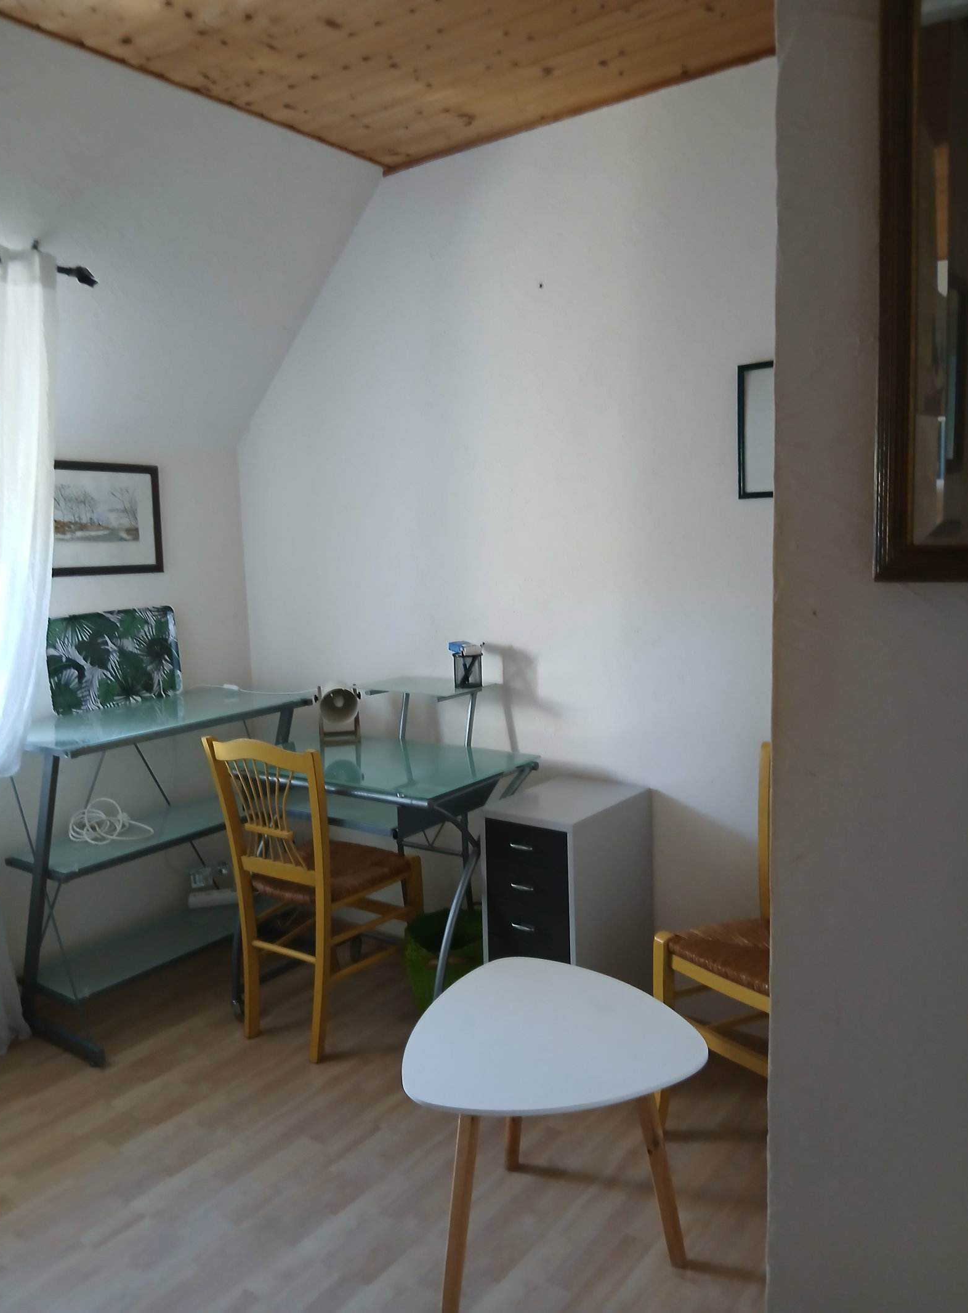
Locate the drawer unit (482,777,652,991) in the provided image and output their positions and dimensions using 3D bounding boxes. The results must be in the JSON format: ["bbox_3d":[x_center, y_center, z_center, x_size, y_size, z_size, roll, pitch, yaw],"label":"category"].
[{"bbox_3d":[0.241,0.717,2.754,0.283,0.657,0.393,4,10,35],"label":"drawer unit"}]

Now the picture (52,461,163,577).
[{"bbox_3d":[-1.221,-0.428,3.104,0.022,0.352,0.510,4,10,35],"label":"picture"}]

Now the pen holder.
[{"bbox_3d":[-0.048,0.041,3.033,0.090,0.100,0.090,4,10,35],"label":"pen holder"}]

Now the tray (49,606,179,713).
[{"bbox_3d":[-1.175,0.006,3.172,0.028,0.302,0.468,-1,7,35],"label":"tray"}]

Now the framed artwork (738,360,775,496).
[{"bbox_3d":[0.767,-0.560,2.417,0.310,0.332,0.020,4,10,35],"label":"framed artwork"}]

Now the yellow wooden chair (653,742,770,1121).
[{"bbox_3d":[0.667,0.677,2.125,0.400,0.880,0.455,-7,9,-31],"label":"yellow wooden chair"}]

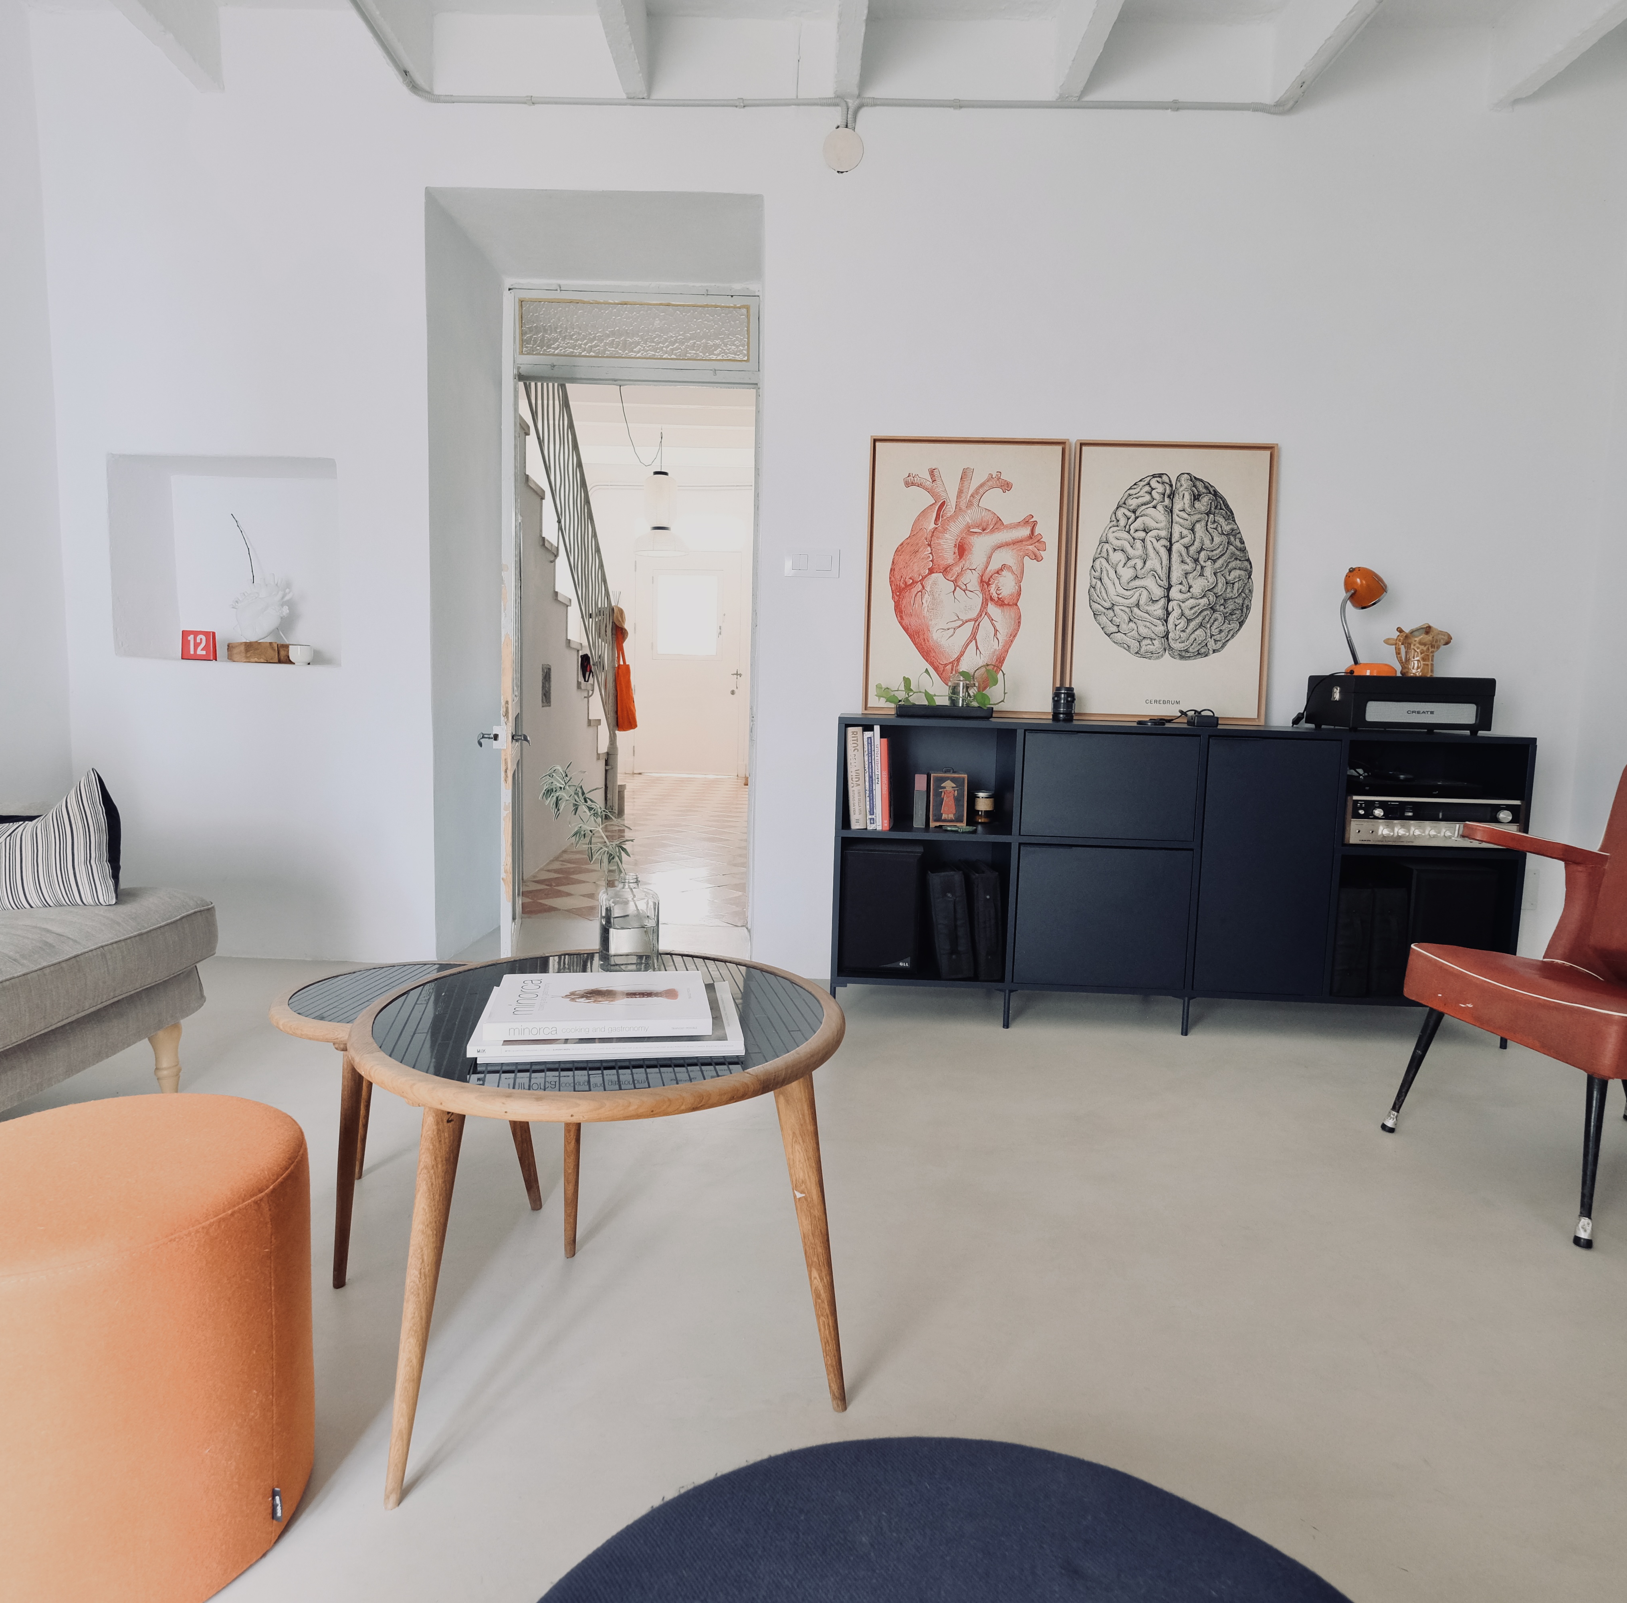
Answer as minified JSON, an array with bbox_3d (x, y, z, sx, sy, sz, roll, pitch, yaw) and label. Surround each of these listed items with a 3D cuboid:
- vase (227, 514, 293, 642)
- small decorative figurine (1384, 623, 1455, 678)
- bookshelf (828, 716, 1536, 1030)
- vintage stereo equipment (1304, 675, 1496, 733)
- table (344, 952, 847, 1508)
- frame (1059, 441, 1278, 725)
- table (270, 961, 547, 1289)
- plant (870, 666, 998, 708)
[{"bbox_3d":[-1.731,-0.678,3.114,0.176,0.383,0.138,2,6,1],"label":"vase"},{"bbox_3d":[1.577,-0.393,2.624,0.172,0.144,0.090,3,6,13],"label":"small decorative figurine"},{"bbox_3d":[0.994,0.206,2.939,1.850,0.849,0.414,2,6,2],"label":"bookshelf"},{"bbox_3d":[1.534,-0.253,2.636,0.356,0.142,0.245,2,6,1],"label":"vintage stereo equipment"},{"bbox_3d":[-0.252,0.485,1.235,0.578,0.483,0.578,2,6,1],"label":"table"},{"bbox_3d":[1.010,-0.616,2.845,0.565,0.793,0.030,2,2,1],"label":"frame"},{"bbox_3d":[-0.674,0.512,1.677,0.398,0.405,0.398,2,6,2],"label":"table"},{"bbox_3d":[0.358,-0.334,2.896,0.373,0.124,0.153,2,6,2],"label":"plant"}]

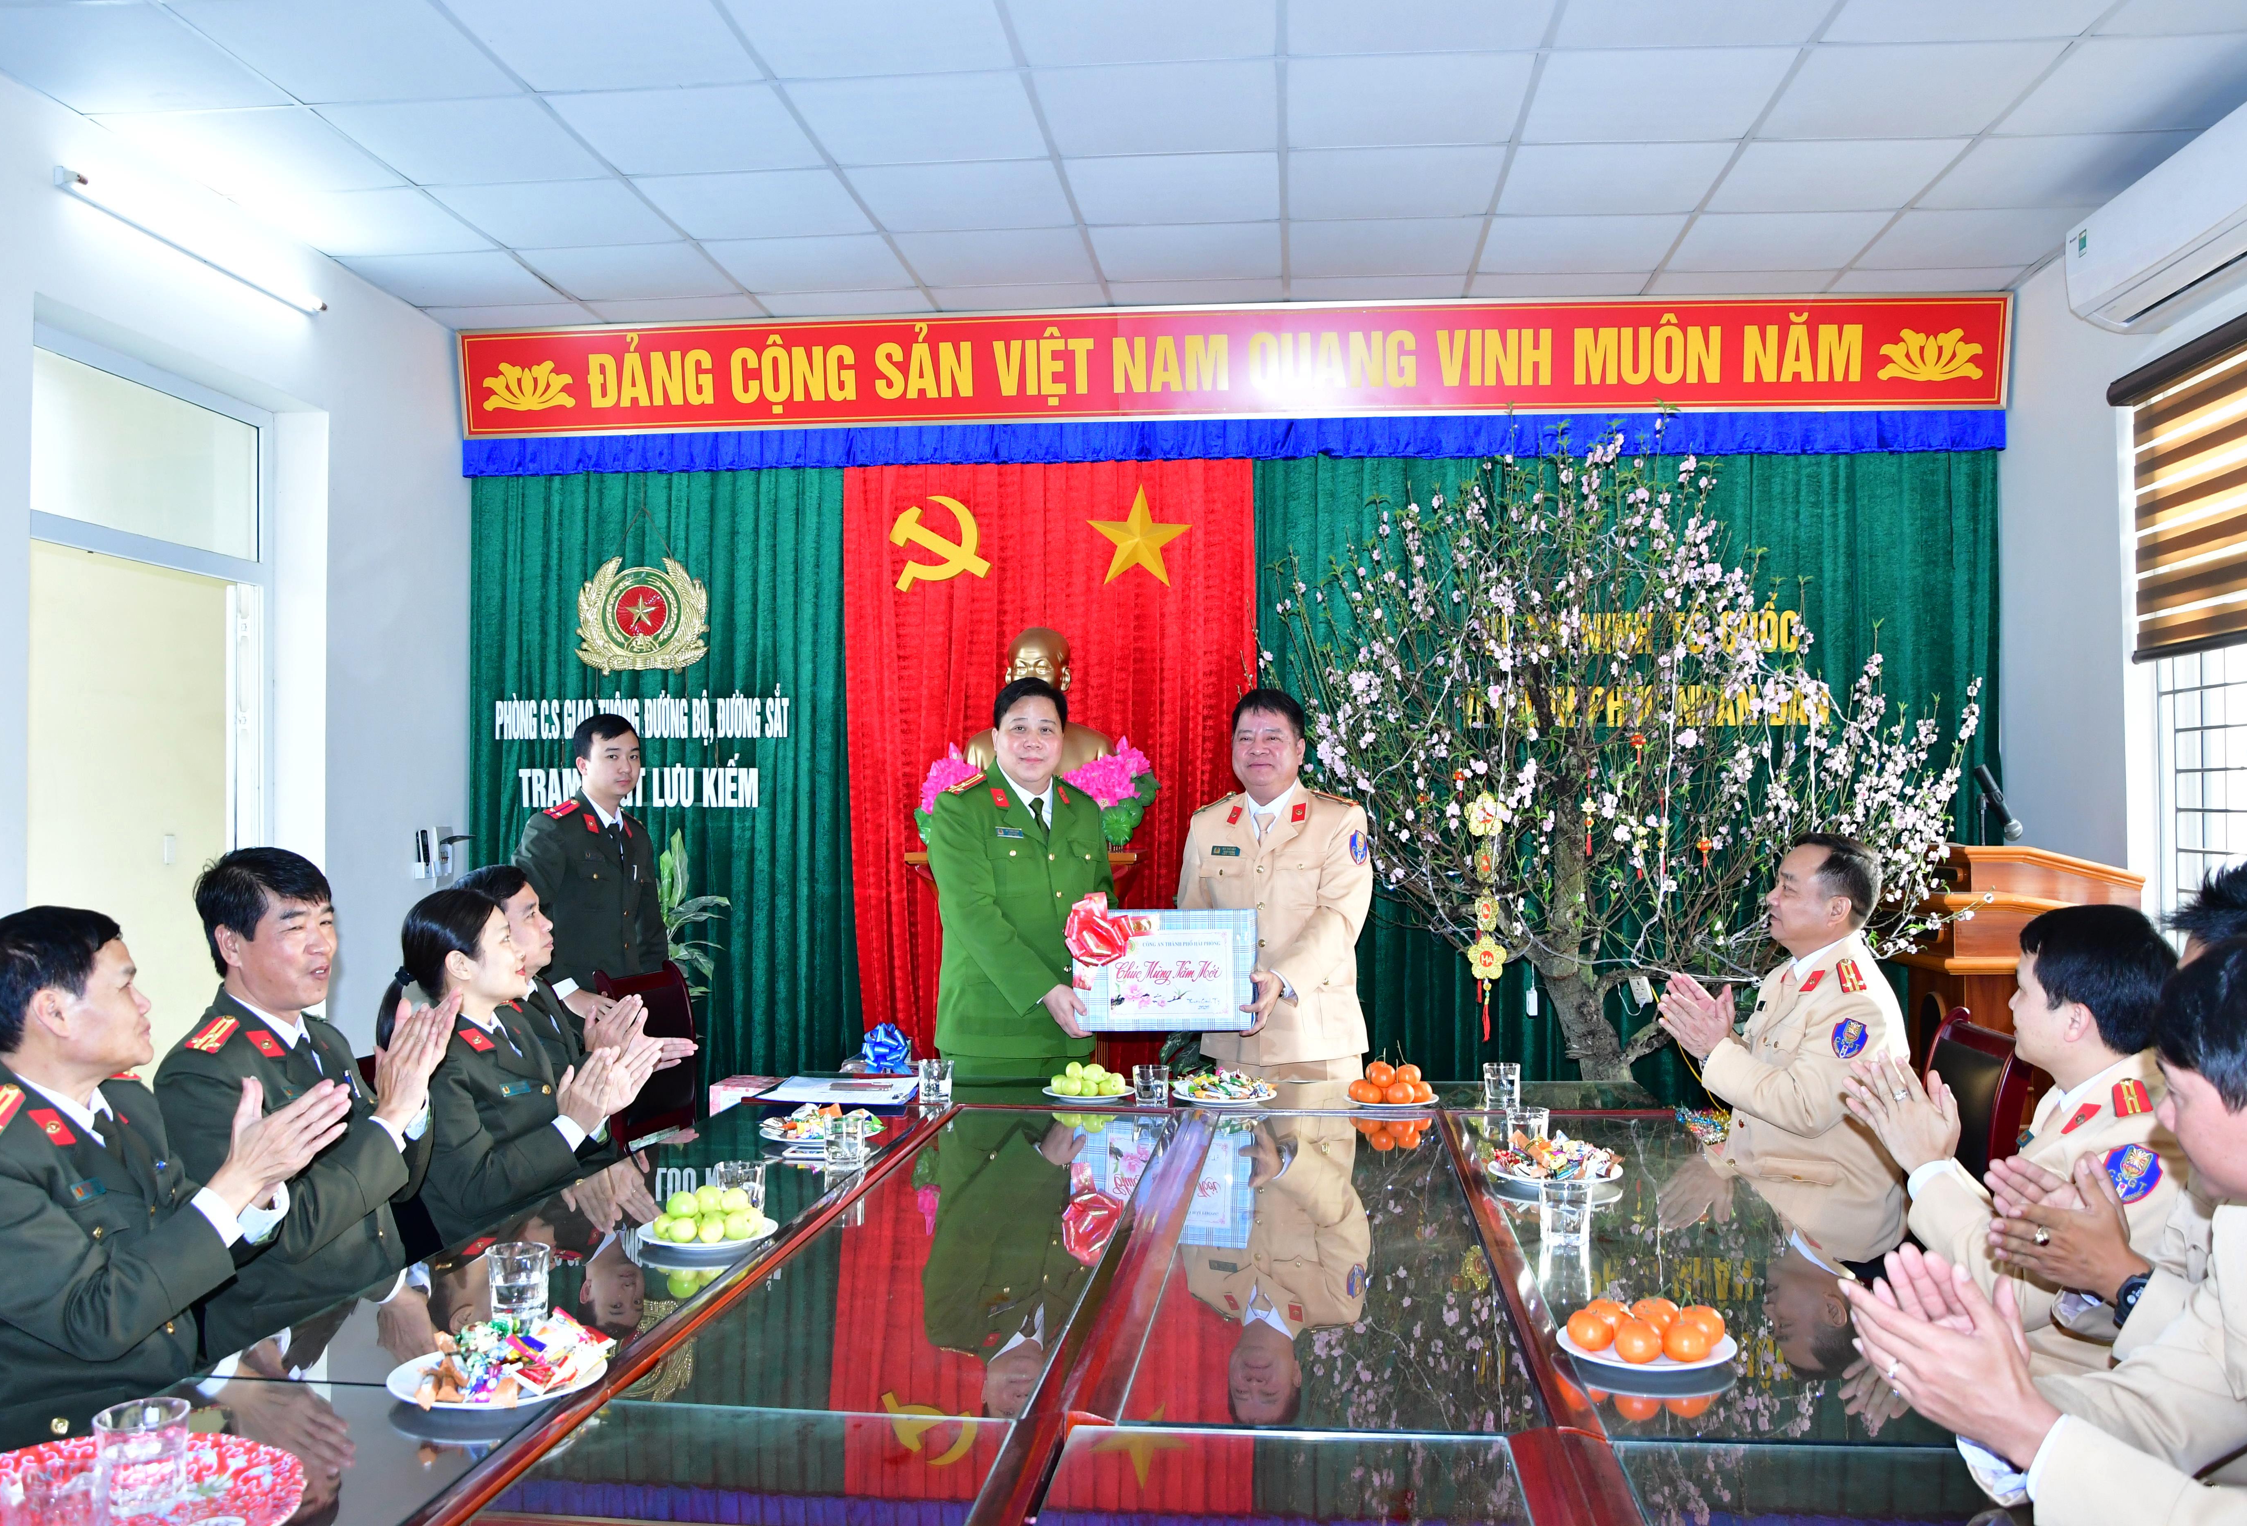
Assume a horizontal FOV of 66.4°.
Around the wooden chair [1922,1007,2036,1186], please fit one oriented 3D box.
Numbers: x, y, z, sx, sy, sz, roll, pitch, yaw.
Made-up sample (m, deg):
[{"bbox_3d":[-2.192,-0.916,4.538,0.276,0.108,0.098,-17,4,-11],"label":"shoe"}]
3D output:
[{"bbox_3d":[1.530,1.010,3.520,0.600,0.980,0.500,0,-1,5],"label":"wooden chair"}]

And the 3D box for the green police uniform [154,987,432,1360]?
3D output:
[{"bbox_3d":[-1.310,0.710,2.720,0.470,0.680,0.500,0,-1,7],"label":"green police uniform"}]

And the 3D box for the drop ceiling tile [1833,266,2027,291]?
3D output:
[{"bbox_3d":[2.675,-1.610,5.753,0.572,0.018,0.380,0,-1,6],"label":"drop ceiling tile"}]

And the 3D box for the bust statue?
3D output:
[{"bbox_3d":[-0.268,-0.093,5.580,0.490,0.660,0.280,0,-1,6],"label":"bust statue"}]

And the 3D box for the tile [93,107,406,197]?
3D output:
[{"bbox_3d":[-2.257,-1.594,4.479,0.595,0.020,0.585,0,-1,6],"label":"tile"}]

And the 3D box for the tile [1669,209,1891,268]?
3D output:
[{"bbox_3d":[1.986,-1.591,5.224,0.600,0.020,0.600,0,-1,6],"label":"tile"}]

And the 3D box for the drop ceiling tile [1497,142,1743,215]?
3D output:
[{"bbox_3d":[1.363,-1.635,4.790,0.595,0.018,0.570,0,-1,6],"label":"drop ceiling tile"}]

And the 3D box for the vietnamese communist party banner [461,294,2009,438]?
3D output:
[{"bbox_3d":[0.285,-1.402,6.120,5.480,0.390,0.050,0,7,6],"label":"vietnamese communist party banner"}]

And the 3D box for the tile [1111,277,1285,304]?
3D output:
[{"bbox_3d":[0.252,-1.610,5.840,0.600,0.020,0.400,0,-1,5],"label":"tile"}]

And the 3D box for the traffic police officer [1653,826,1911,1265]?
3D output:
[{"bbox_3d":[1.390,0.830,3.600,0.680,1.350,0.530,0,-1,9],"label":"traffic police officer"}]

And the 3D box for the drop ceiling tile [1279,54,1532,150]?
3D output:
[{"bbox_3d":[0.690,-1.626,4.205,0.600,0.020,0.590,0,-1,5],"label":"drop ceiling tile"}]

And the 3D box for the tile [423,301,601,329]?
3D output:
[{"bbox_3d":[-2.123,-1.569,6.024,0.595,0.020,0.340,0,-1,6],"label":"tile"}]

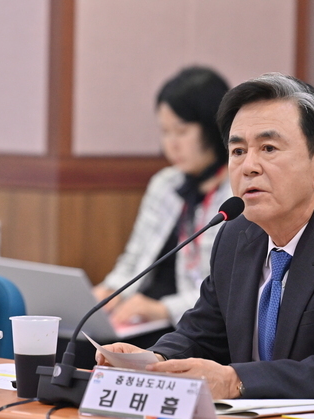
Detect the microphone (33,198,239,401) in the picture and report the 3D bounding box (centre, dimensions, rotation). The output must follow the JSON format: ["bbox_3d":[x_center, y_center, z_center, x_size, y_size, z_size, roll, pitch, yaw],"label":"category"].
[{"bbox_3d":[-0.043,0.143,5.334,0.368,0.331,0.130,0,3,-34],"label":"microphone"}]

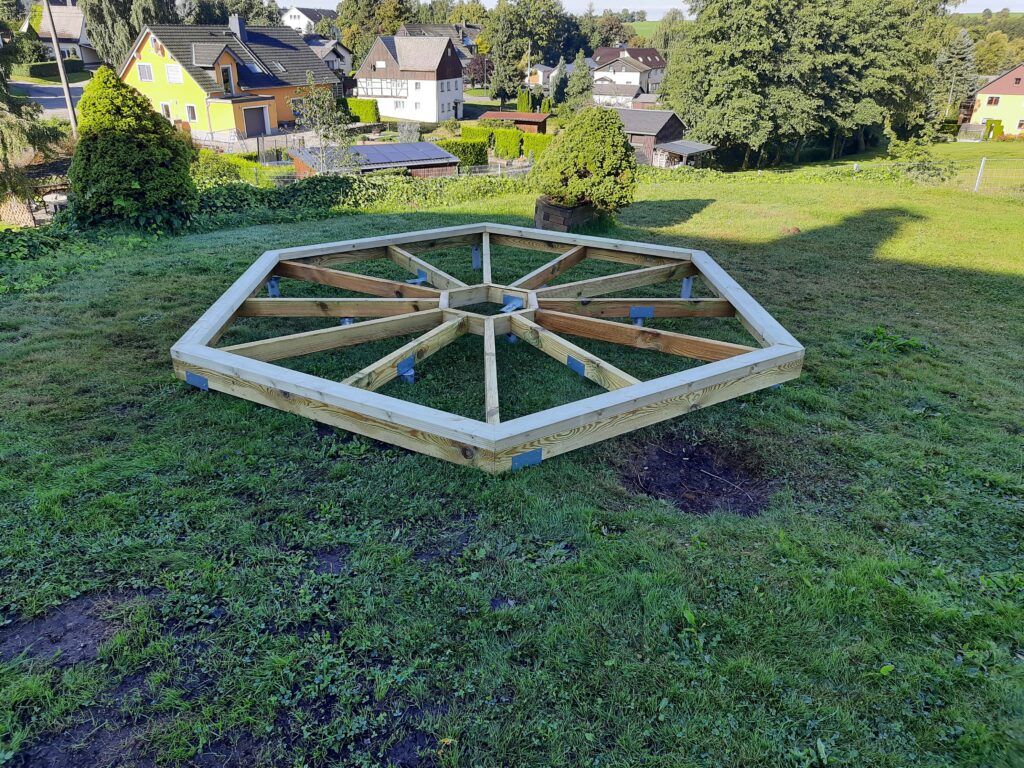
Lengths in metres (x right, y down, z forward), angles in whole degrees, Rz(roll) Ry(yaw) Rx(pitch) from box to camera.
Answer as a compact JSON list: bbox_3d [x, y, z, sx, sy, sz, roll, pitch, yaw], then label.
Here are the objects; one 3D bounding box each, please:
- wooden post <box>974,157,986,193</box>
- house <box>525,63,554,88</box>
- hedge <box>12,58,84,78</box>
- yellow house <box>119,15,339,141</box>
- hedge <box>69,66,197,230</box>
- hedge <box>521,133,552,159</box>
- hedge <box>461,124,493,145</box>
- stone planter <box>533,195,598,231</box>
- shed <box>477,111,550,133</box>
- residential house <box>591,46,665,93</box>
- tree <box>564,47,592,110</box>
[{"bbox_3d":[8.245,-3.701,12.991,0.050,0.640,0.050,1,25,0],"label":"wooden post"},{"bbox_3d":[7.303,-74.094,177.311,5.800,4.560,6.500,14,28,25],"label":"house"},{"bbox_3d":[-54.297,-36.888,87.109,2.200,1.300,8.000,14,28,25],"label":"hedge"},{"bbox_3d":[-23.451,-27.778,65.921,11.550,9.050,17.500,11,27,20],"label":"yellow house"},{"bbox_3d":[-4.452,-2.707,8.434,1.380,1.740,1.380,1,25,0],"label":"hedge"},{"bbox_3d":[2.451,-21.234,65.723,2.800,1.972,1.000,1,25,0],"label":"hedge"},{"bbox_3d":[-2.471,-16.849,51.502,2.200,1.900,0.900,15,29,27],"label":"hedge"},{"bbox_3d":[0.597,-1.853,8.107,0.640,0.250,0.600,11,27,20],"label":"stone planter"},{"bbox_3d":[0.110,-20.055,58.450,5.600,2.600,3.000,14,28,25],"label":"shed"},{"bbox_3d":[25.998,-73.164,172.661,17.927,9.445,11.000,1,25,0],"label":"residential house"},{"bbox_3d":[9.245,-42.141,101.868,3.700,8.000,3.700,1,25,0],"label":"tree"}]

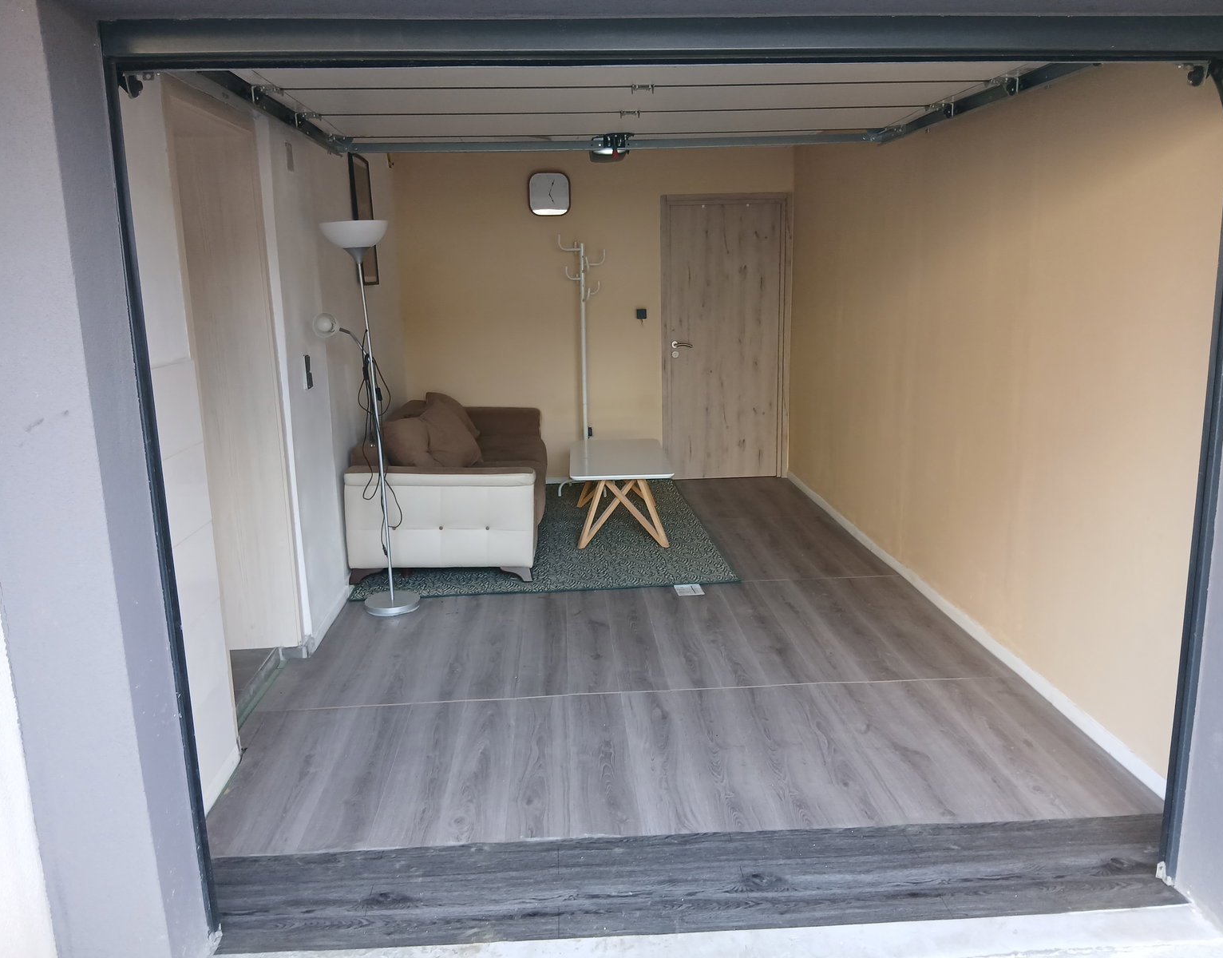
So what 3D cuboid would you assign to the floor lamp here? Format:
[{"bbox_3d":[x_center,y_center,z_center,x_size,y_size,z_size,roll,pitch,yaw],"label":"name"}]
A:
[{"bbox_3d":[-1.113,-0.249,4.372,0.348,1.792,0.348,-2,12,-3],"label":"floor lamp"}]

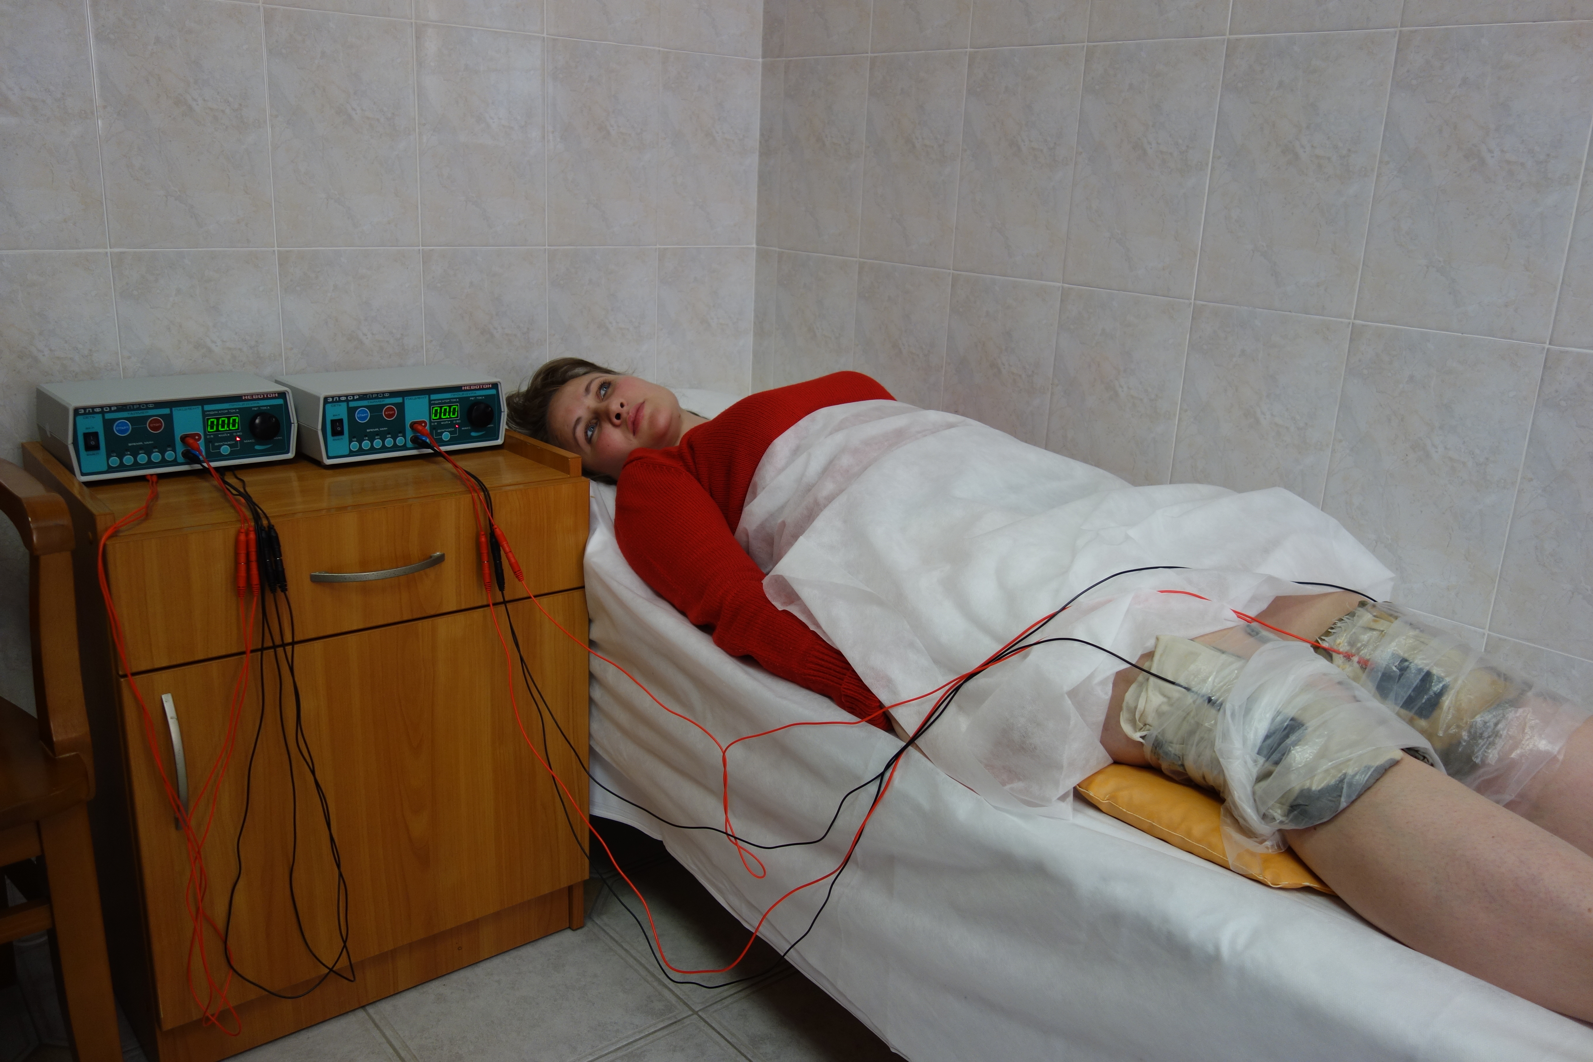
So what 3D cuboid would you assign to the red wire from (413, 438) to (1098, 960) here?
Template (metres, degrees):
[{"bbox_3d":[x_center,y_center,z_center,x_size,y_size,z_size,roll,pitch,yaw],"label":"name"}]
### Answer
[{"bbox_3d":[-0.086,0.262,1.432,1.017,0.621,0.165,13,19,32],"label":"red wire"}]

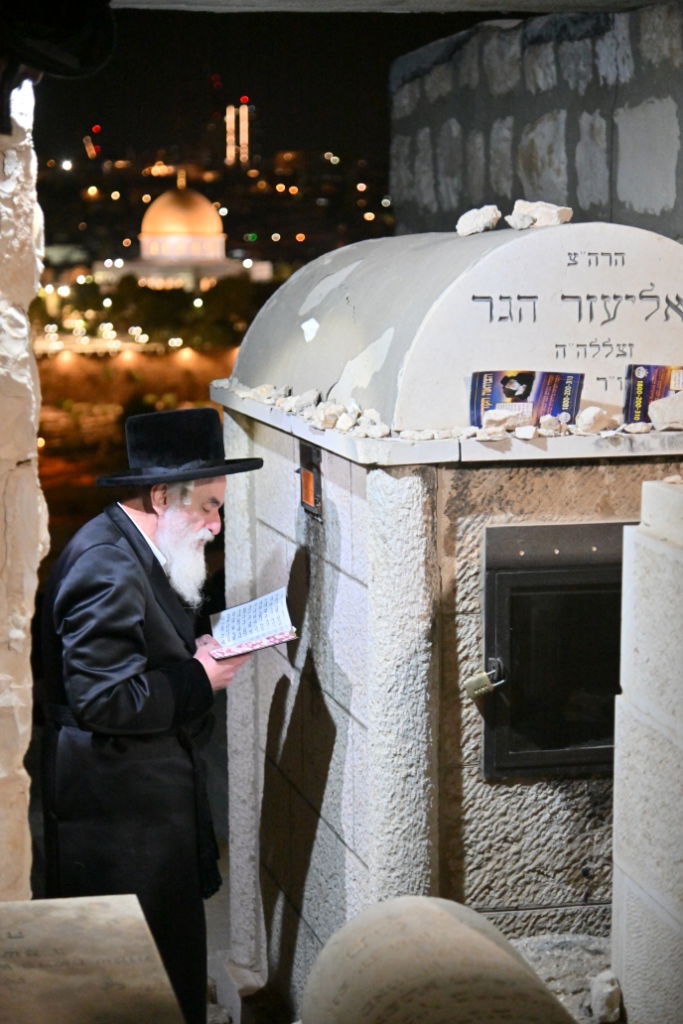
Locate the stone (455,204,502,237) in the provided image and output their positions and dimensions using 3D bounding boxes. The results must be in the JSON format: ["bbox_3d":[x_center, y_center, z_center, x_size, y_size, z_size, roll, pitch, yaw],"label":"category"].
[{"bbox_3d":[0.312,-0.664,4.860,0.102,0.066,0.075,0,7,0],"label":"stone"}]

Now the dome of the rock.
[{"bbox_3d":[-43.361,-78.158,580.000,23.000,20.300,23.000,0,7,0],"label":"dome of the rock"}]

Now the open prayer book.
[{"bbox_3d":[-0.192,0.240,4.650,0.180,0.060,0.205,-16,22,-2],"label":"open prayer book"}]

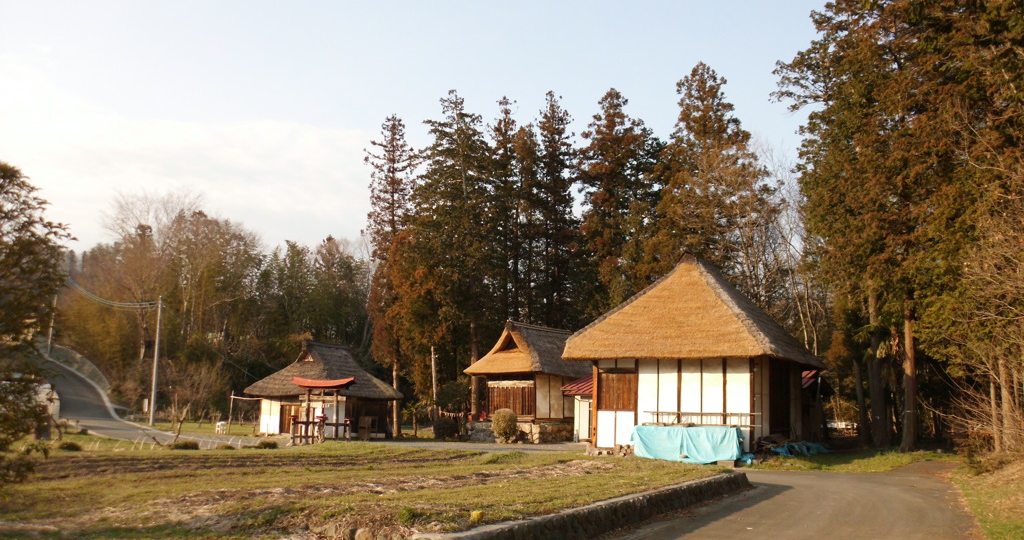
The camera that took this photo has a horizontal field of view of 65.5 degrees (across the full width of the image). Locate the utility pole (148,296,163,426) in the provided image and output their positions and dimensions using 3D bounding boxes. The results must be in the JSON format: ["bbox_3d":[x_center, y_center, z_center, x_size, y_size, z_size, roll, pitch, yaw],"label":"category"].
[{"bbox_3d":[-22.479,5.719,50.617,0.300,8.250,0.300,1,-9,0],"label":"utility pole"}]

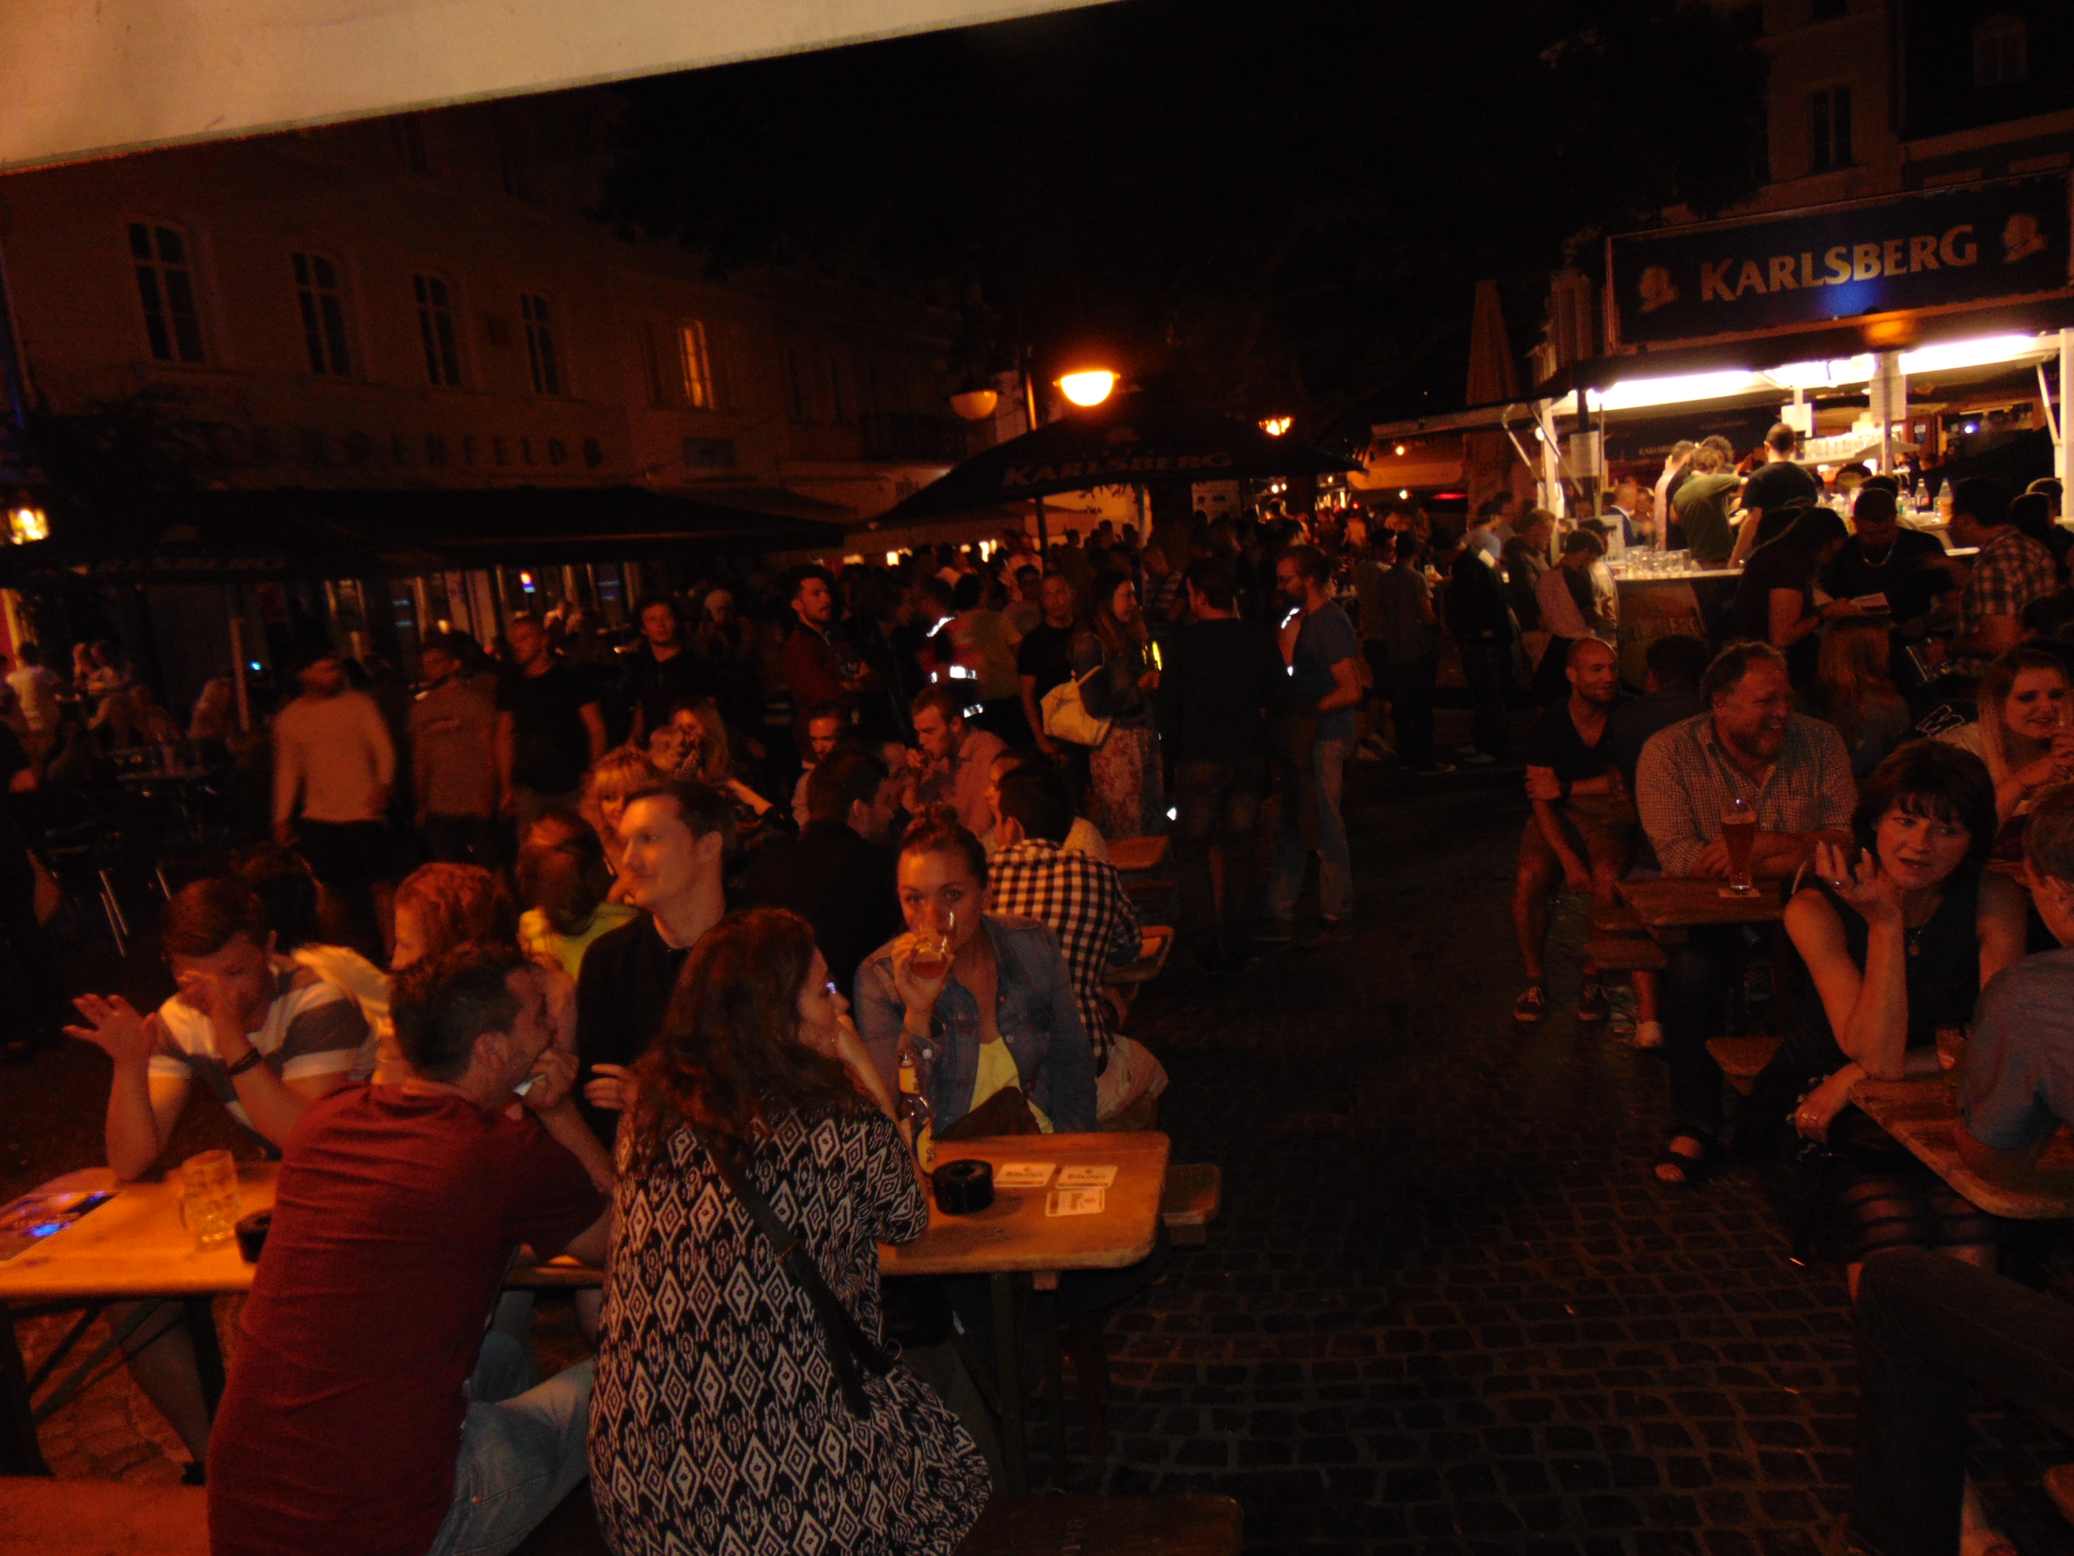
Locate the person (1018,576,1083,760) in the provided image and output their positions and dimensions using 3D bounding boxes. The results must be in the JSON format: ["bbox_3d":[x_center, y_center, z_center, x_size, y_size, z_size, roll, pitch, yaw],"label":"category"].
[{"bbox_3d":[0.174,-0.115,7.182,0.520,1.760,0.360,-8,9,-9],"label":"person"}]

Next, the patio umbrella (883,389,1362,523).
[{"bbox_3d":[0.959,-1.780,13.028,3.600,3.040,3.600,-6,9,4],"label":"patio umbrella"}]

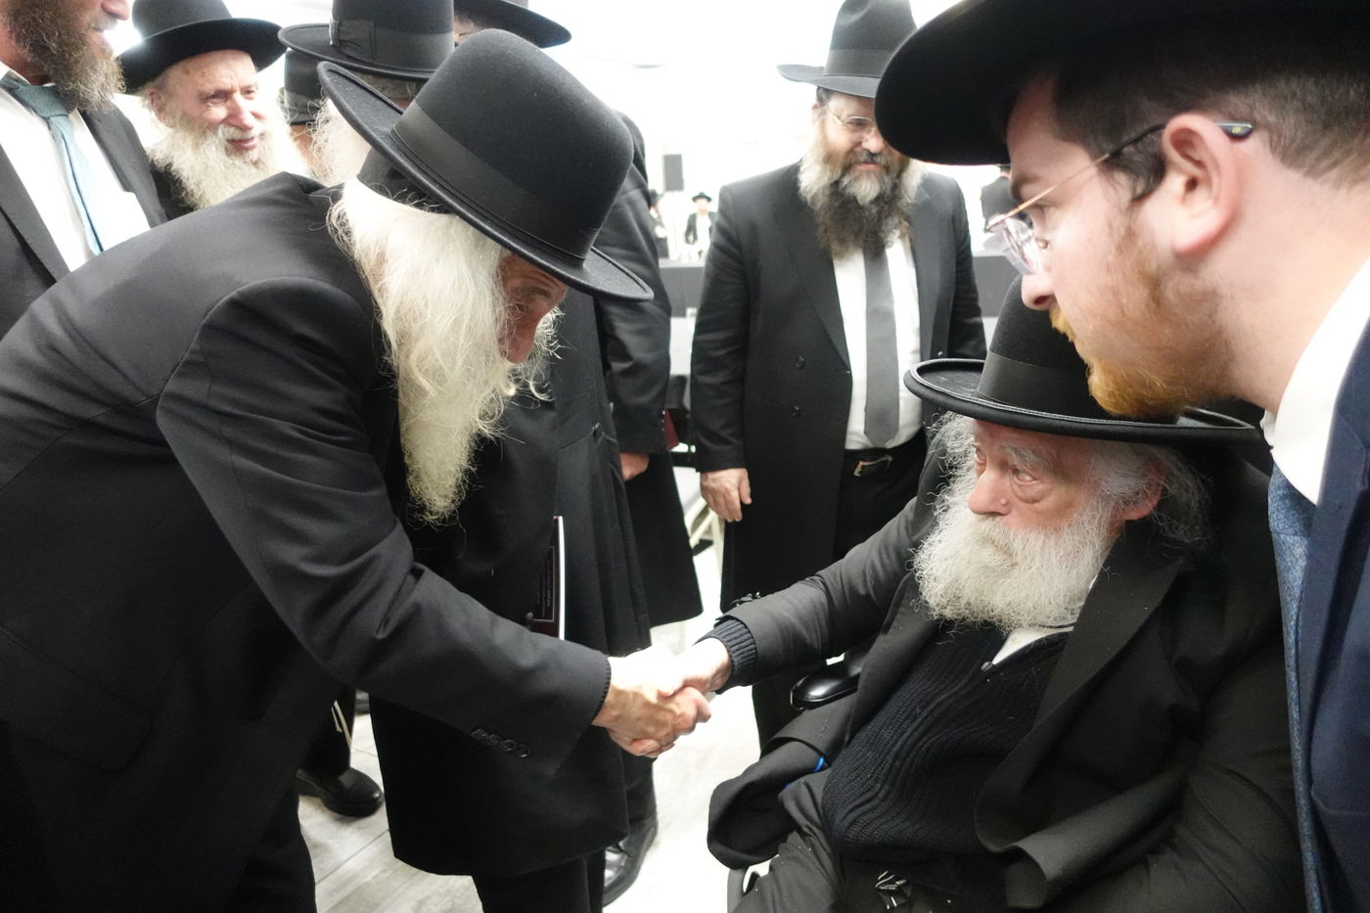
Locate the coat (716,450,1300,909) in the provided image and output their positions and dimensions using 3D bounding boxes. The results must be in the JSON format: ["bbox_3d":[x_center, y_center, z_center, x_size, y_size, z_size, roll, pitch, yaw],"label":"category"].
[{"bbox_3d":[0.401,0.310,1.099,0.580,0.640,0.620,-15,18,-37],"label":"coat"}]

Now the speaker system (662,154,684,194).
[{"bbox_3d":[-0.193,-4.651,15.000,0.360,0.610,0.340,-4,15,0],"label":"speaker system"}]

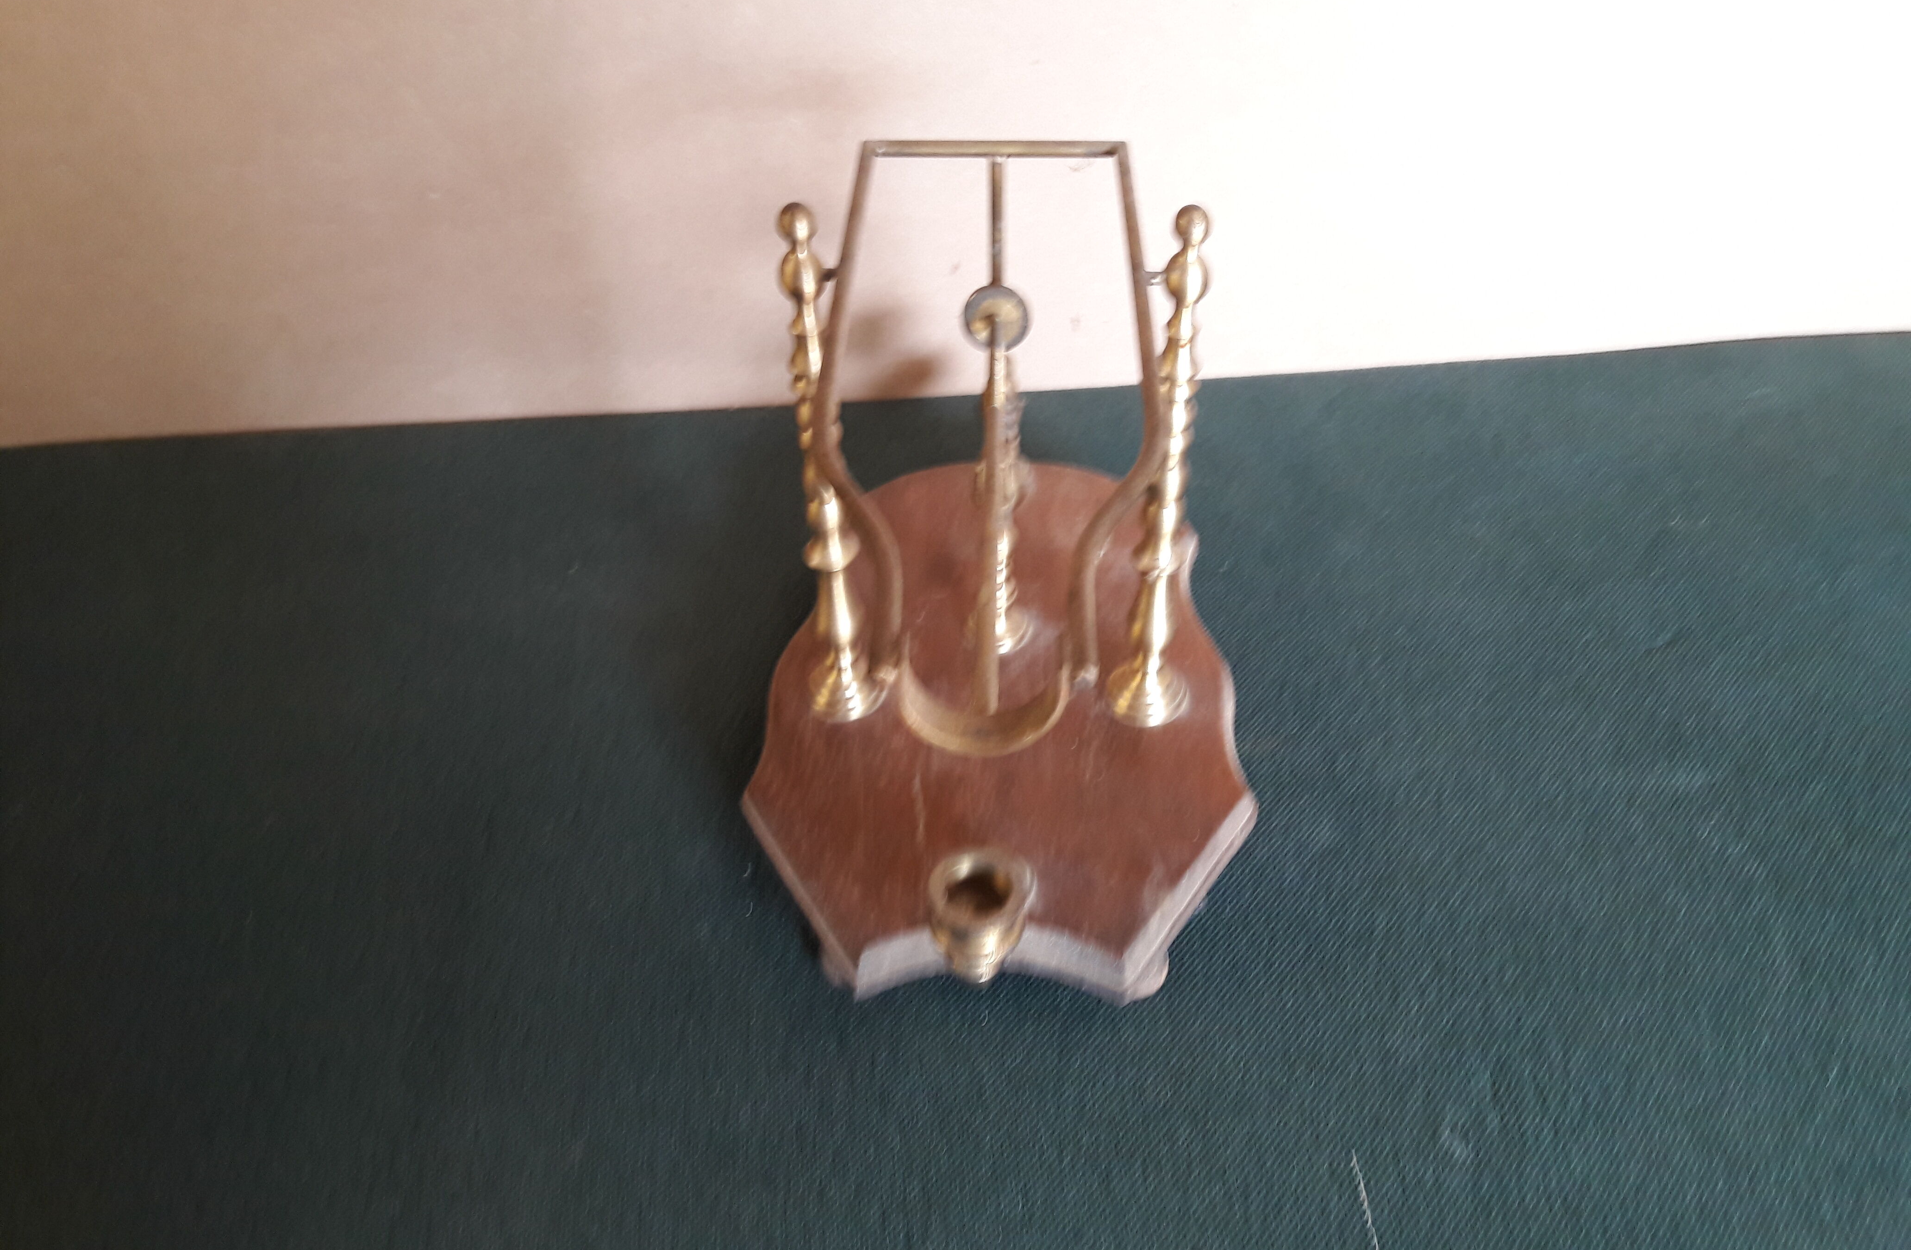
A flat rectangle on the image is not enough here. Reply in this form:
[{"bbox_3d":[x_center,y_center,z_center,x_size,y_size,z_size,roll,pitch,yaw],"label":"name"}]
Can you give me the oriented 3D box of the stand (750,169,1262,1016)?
[{"bbox_3d":[0.015,-0.049,0.503,0.175,0.242,0.256,0,43,1],"label":"stand"}]

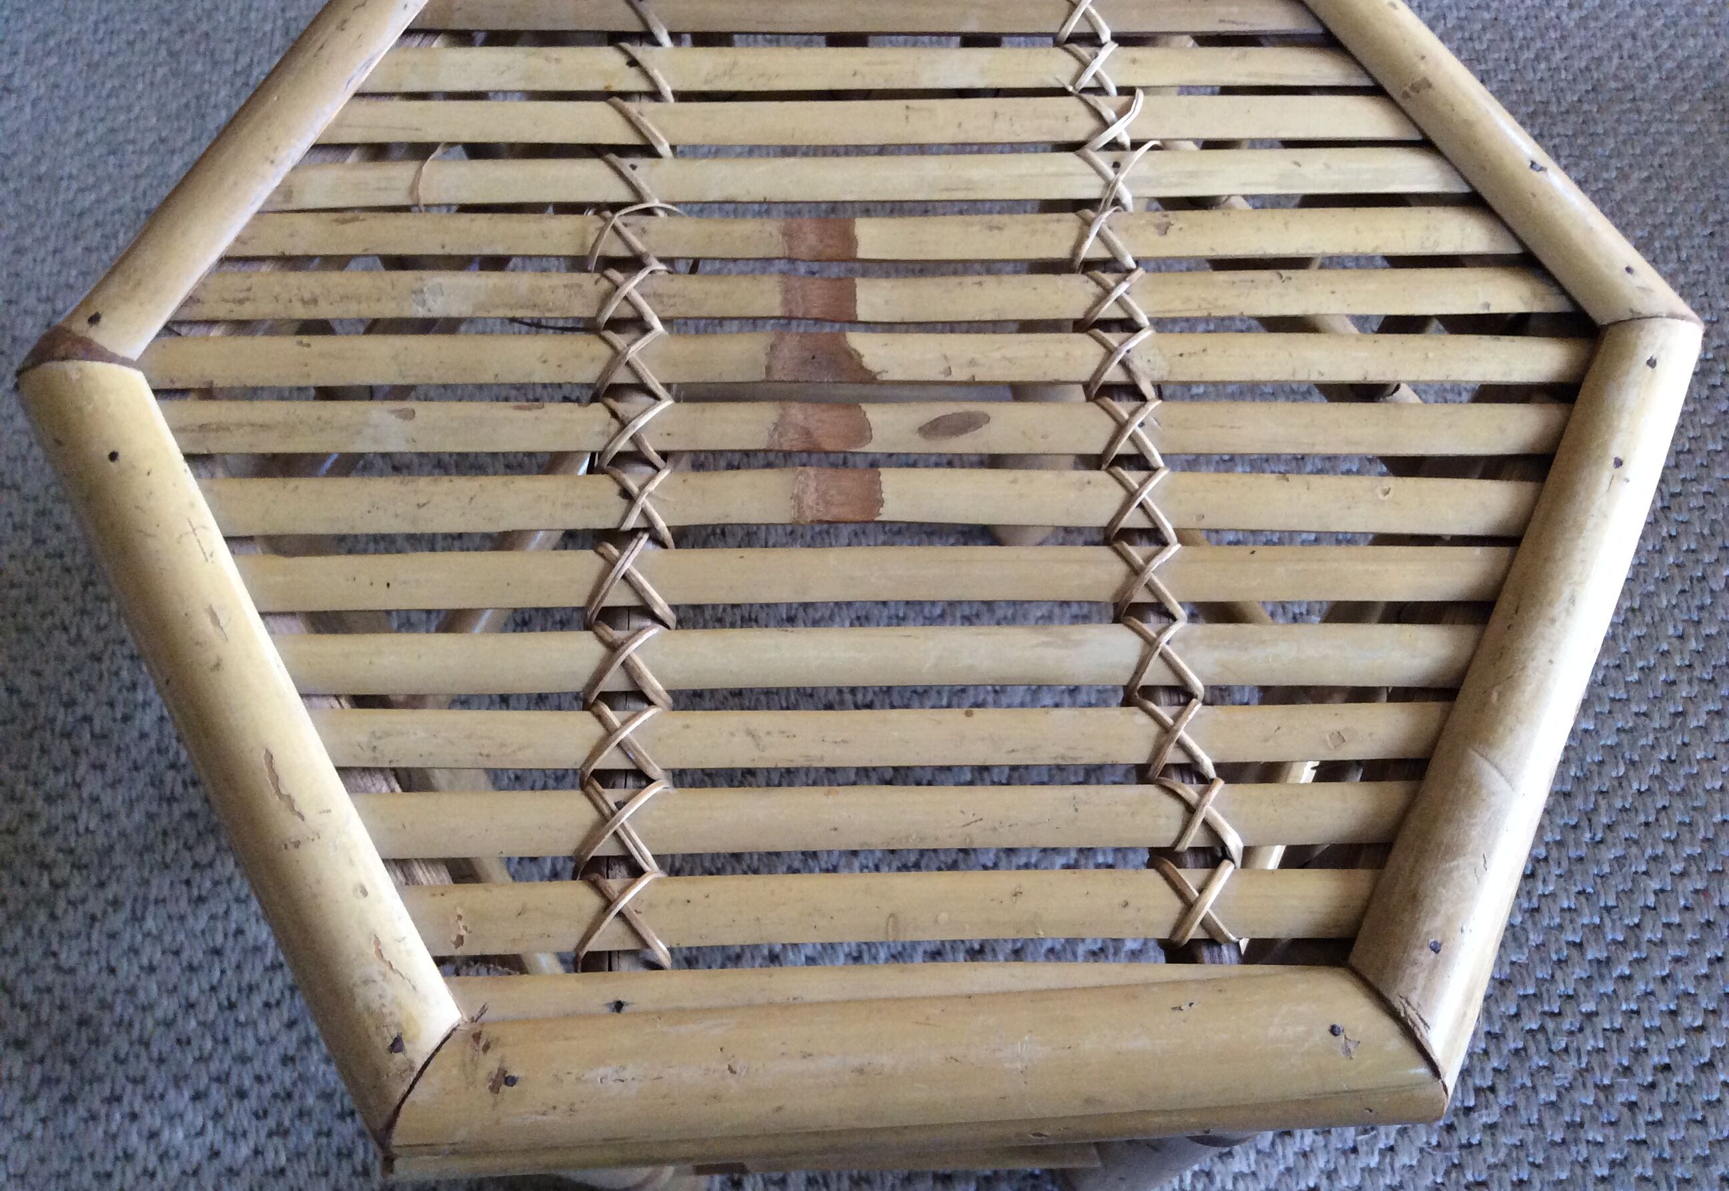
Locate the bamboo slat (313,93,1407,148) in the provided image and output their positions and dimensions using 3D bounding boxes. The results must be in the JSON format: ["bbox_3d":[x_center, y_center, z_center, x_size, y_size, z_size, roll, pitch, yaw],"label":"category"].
[{"bbox_3d":[0.002,-0.174,0.585,0.417,0.008,0.020,0,66,0],"label":"bamboo slat"}]

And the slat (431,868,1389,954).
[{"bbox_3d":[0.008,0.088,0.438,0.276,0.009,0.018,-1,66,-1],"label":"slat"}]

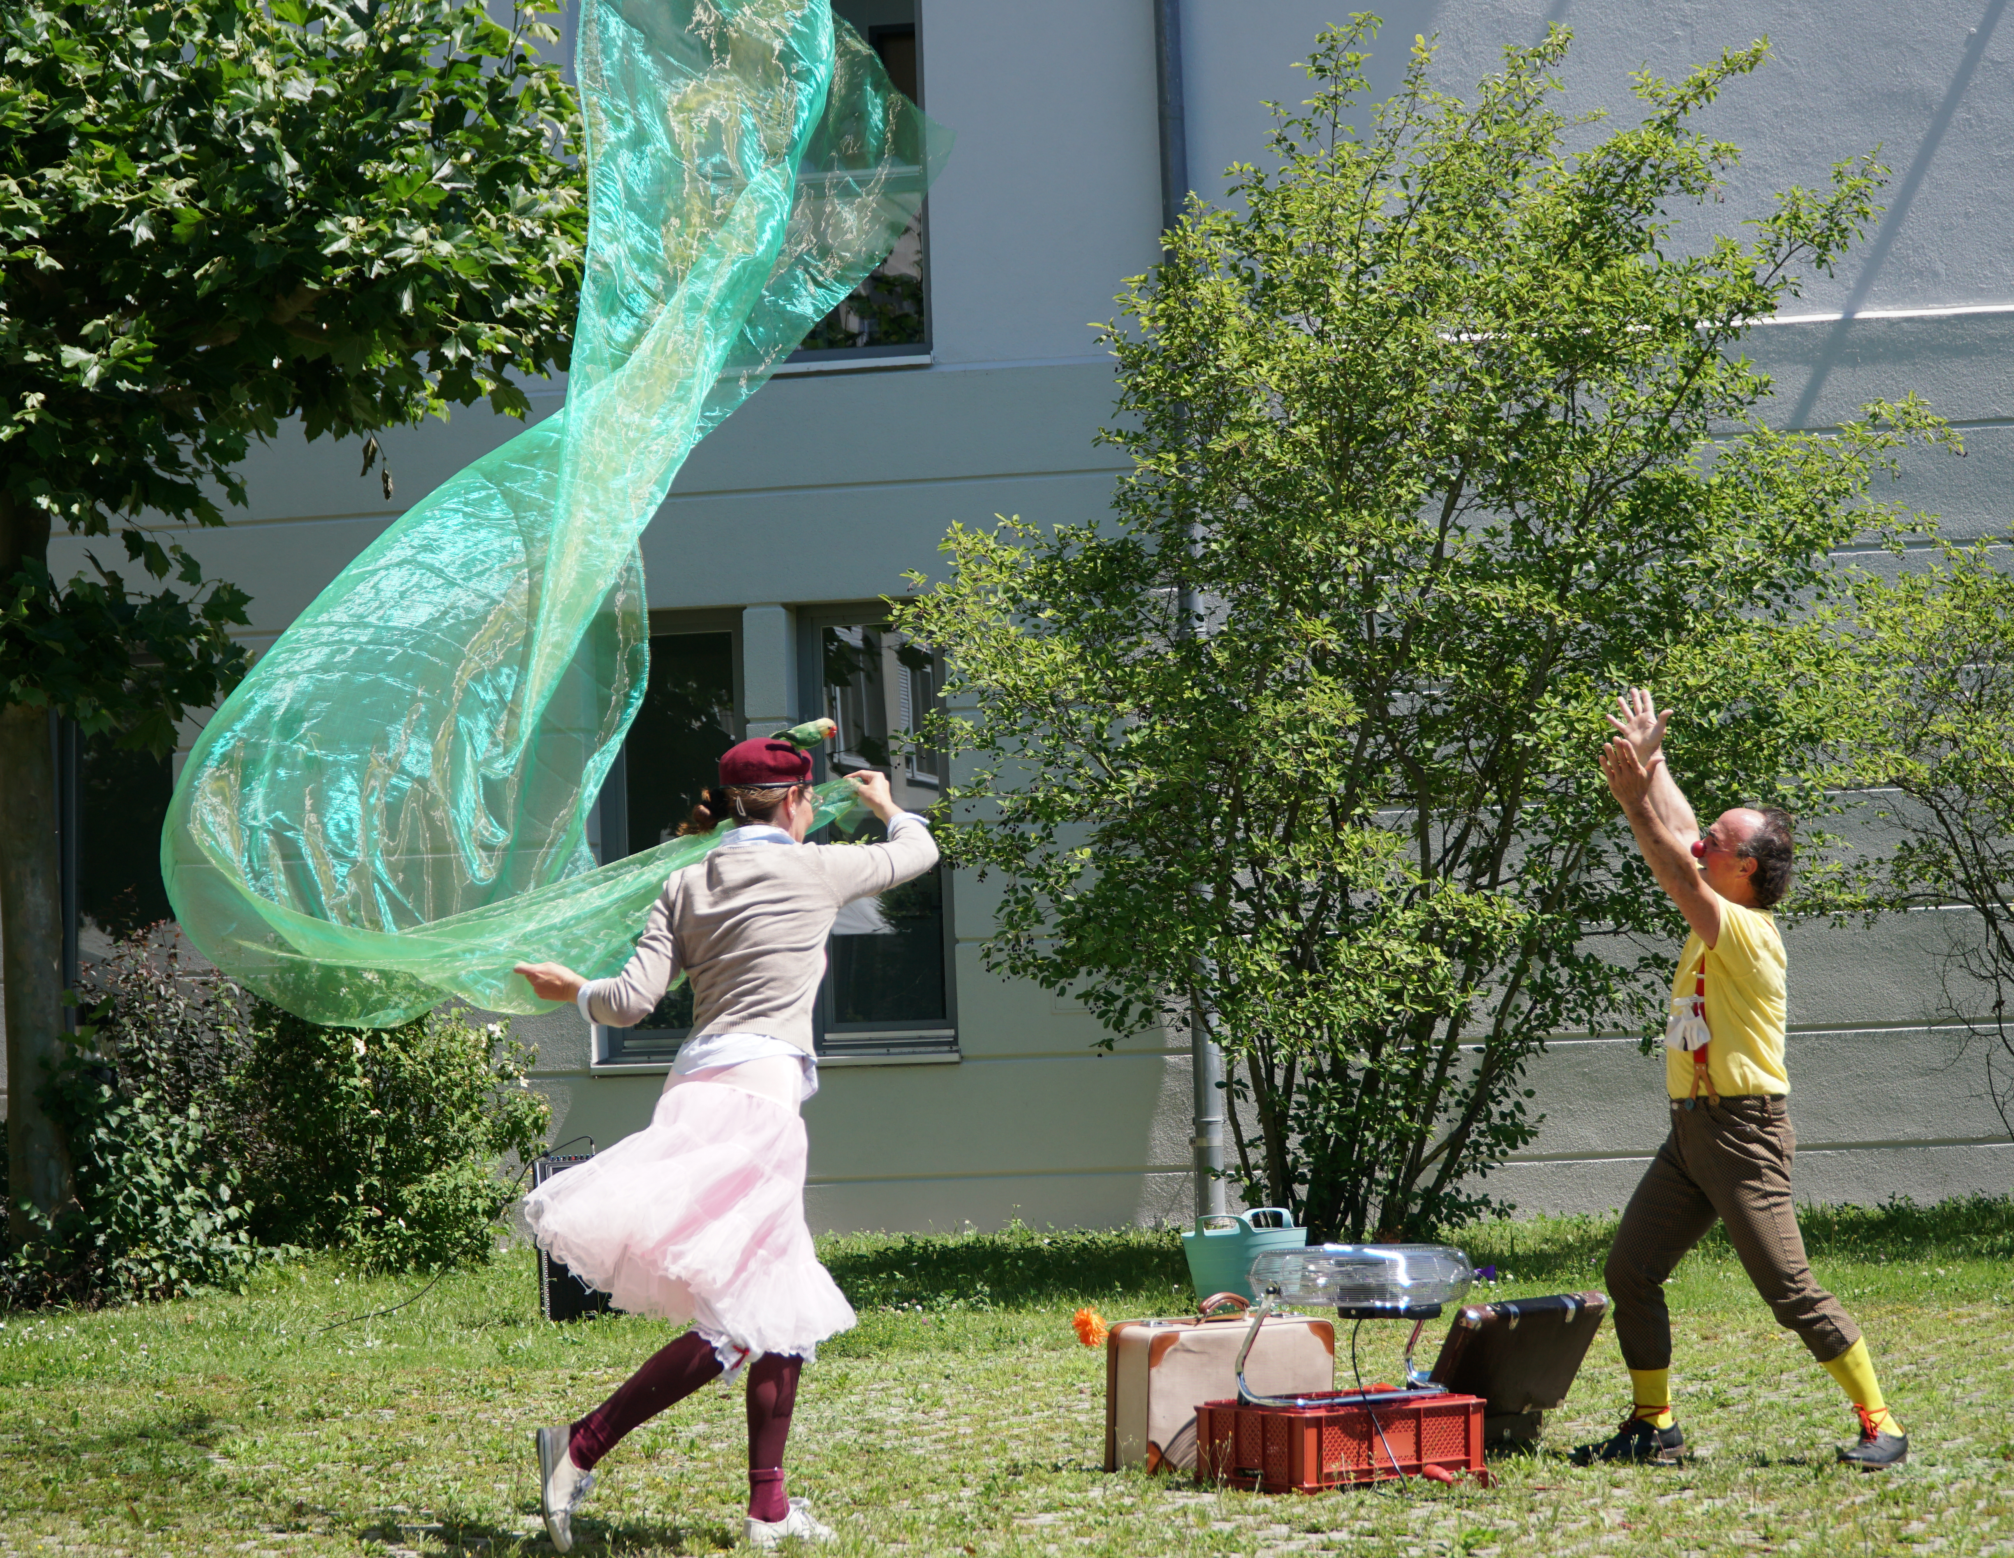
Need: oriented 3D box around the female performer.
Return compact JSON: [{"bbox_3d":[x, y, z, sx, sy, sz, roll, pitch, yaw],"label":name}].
[{"bbox_3d":[-0.622,0.807,10.380,0.850,1.790,0.750,-4,-2,40],"label":"female performer"}]

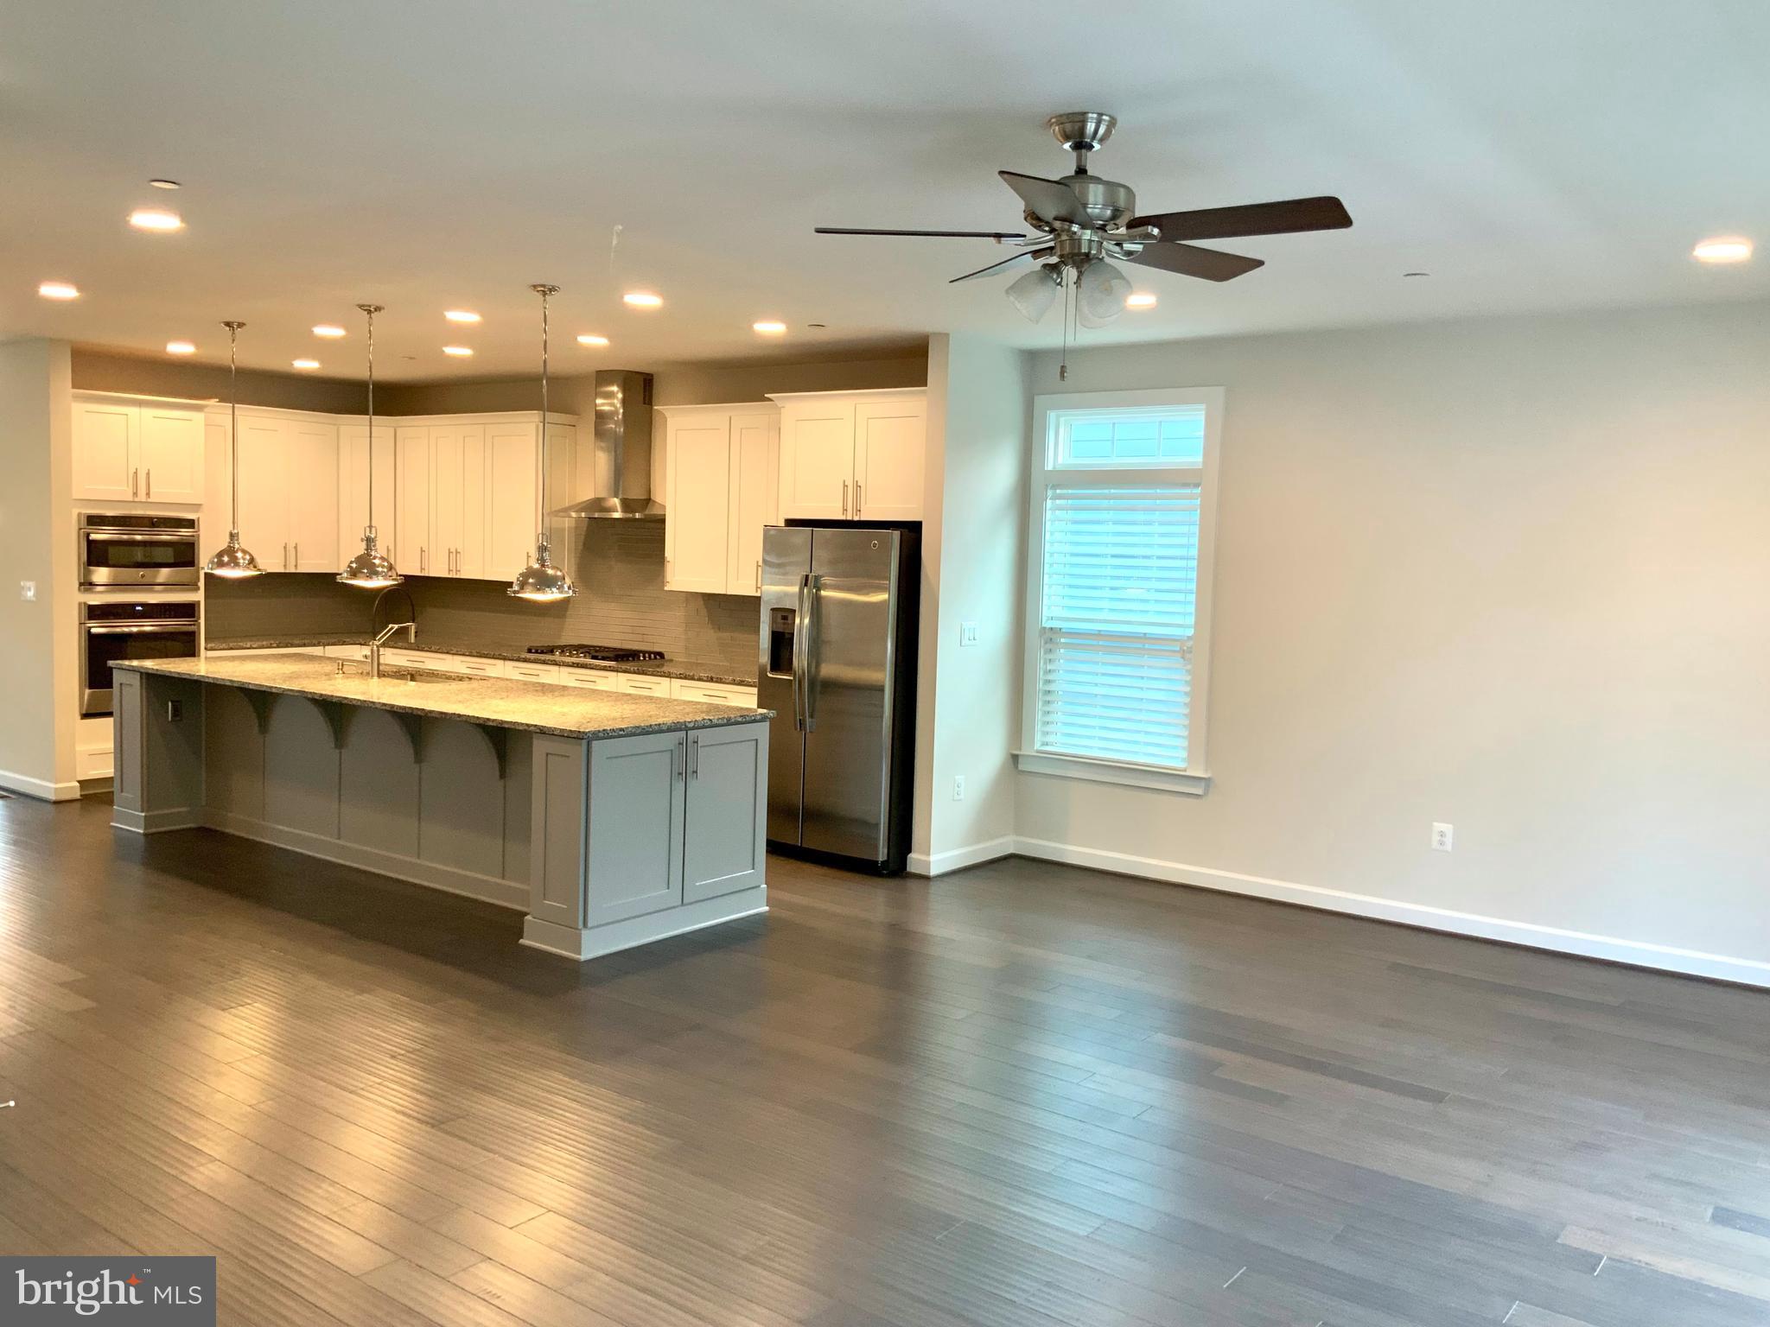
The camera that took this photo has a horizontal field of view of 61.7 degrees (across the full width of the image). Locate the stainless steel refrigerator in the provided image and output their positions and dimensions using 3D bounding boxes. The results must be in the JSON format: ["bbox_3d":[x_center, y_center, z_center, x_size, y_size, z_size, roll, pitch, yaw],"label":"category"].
[{"bbox_3d":[-0.104,0.153,8.053,0.905,1.760,0.790,5,6,36],"label":"stainless steel refrigerator"}]

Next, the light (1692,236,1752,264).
[{"bbox_3d":[2.833,-1.396,5.013,0.180,0.030,0.180,5,5,37],"label":"light"}]

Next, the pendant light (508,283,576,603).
[{"bbox_3d":[-1.503,-0.958,6.462,0.300,1.359,0.300,2,4,0],"label":"pendant light"}]

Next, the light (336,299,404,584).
[{"bbox_3d":[-2.494,-1.048,7.207,0.300,1.354,0.300,5,5,37],"label":"light"}]

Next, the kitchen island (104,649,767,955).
[{"bbox_3d":[-2.352,0.562,7.352,3.800,0.912,1.160,5,5,37],"label":"kitchen island"}]

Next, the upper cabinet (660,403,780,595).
[{"bbox_3d":[-0.812,-0.959,8.723,1.120,1.093,0.370,5,5,37],"label":"upper cabinet"}]

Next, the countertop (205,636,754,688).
[{"bbox_3d":[-2.534,-0.029,9.229,4.360,0.035,1.800,5,6,36],"label":"countertop"}]

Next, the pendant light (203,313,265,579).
[{"bbox_3d":[-3.417,-1.128,7.785,0.320,1.305,0.320,5,6,36],"label":"pendant light"}]

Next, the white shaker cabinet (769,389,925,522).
[{"bbox_3d":[-0.046,-1.093,7.974,1.040,0.664,0.630,5,5,37],"label":"white shaker cabinet"}]

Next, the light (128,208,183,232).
[{"bbox_3d":[-2.555,-1.543,5.205,0.185,0.025,0.185,5,6,36],"label":"light"}]

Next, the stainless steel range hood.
[{"bbox_3d":[-1.727,-1.385,9.356,0.920,0.935,0.510,5,6,36],"label":"stainless steel range hood"}]

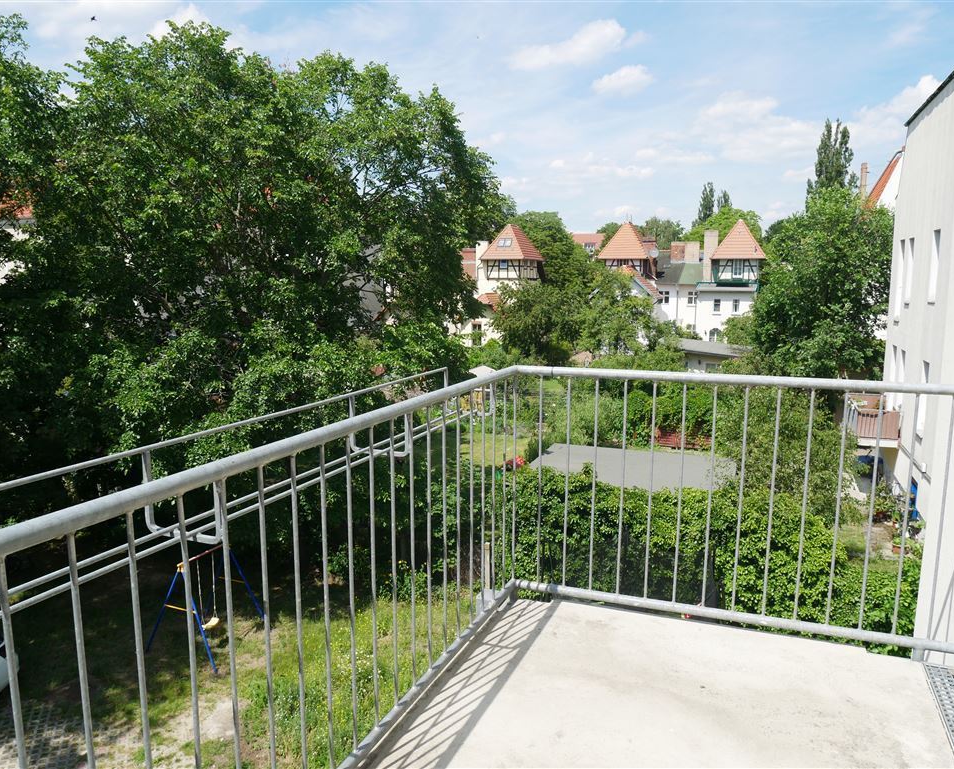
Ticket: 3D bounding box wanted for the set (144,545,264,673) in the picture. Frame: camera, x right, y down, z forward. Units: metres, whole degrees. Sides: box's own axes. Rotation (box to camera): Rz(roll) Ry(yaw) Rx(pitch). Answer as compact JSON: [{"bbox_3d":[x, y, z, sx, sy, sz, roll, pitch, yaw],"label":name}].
[{"bbox_3d":[-5.103,3.969,13.437,1.580,1.780,1.620,3,9,20],"label":"set"}]

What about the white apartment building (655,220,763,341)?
[{"bbox_3d":[20.944,-8.814,63.894,10.300,11.650,9.000,3,9,19],"label":"white apartment building"}]

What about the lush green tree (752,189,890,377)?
[{"bbox_3d":[17.841,-4.386,36.754,7.451,11.250,6.800,4,10,25],"label":"lush green tree"}]

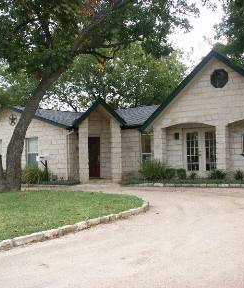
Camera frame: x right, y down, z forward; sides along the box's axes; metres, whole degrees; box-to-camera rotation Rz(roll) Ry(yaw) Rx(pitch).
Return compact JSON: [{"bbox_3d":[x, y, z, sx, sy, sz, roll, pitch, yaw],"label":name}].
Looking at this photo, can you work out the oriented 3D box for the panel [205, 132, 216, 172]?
[{"bbox_3d":[3.755,0.300,17.085,0.560,1.680,0.050,-2,-1,35],"label":"panel"}]

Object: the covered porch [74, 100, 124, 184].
[{"bbox_3d":[-1.148,-0.104,19.539,2.300,3.800,1.900,-1,-1,-9],"label":"covered porch"}]

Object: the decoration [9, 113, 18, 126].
[{"bbox_3d":[-5.850,-1.293,22.109,0.680,0.680,0.060,-2,-1,35],"label":"decoration"}]

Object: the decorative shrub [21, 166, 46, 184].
[{"bbox_3d":[-4.378,1.558,20.300,1.250,0.870,1.050,-1,-1,11],"label":"decorative shrub"}]

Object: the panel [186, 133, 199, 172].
[{"bbox_3d":[3.061,0.351,17.571,0.560,1.680,0.050,-2,-1,35],"label":"panel"}]

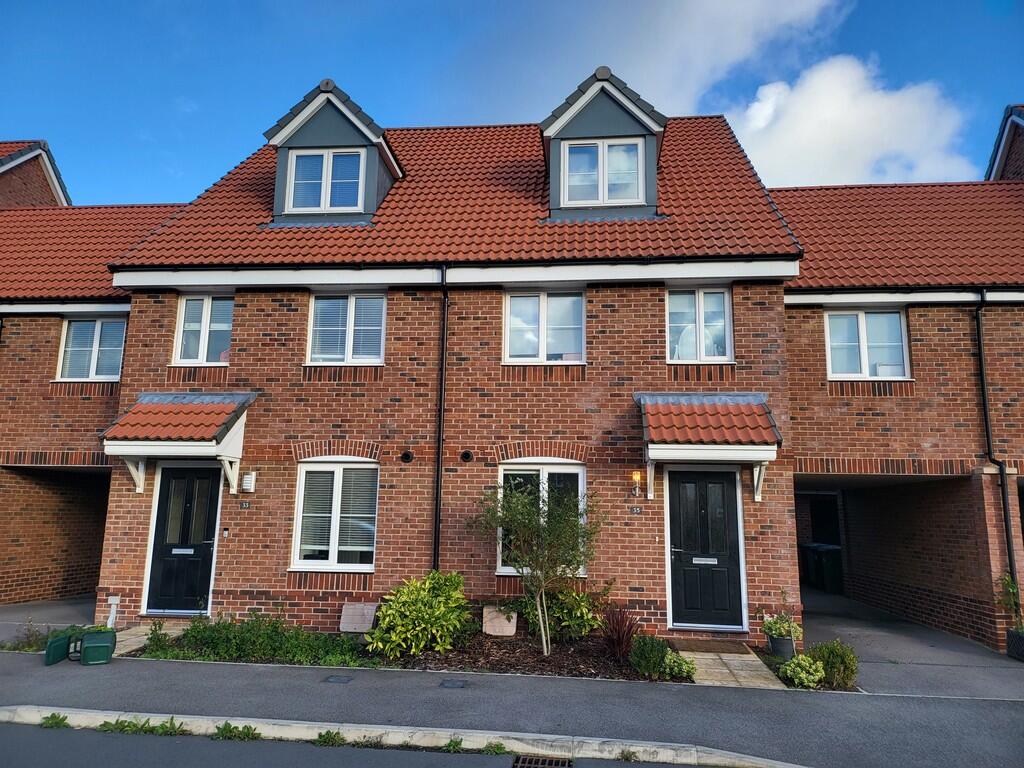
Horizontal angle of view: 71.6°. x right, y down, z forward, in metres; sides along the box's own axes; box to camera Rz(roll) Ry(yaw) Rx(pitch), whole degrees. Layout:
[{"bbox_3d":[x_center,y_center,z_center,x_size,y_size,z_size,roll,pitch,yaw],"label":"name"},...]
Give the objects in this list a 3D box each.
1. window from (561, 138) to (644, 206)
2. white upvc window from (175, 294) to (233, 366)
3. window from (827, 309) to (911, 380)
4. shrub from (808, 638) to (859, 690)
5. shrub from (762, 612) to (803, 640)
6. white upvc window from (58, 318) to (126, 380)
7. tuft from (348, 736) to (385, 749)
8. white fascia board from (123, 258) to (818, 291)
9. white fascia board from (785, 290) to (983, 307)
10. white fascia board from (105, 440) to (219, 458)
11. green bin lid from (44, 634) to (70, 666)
[{"bbox_3d":[1.415,-3.275,10.990,1.317,1.126,0.100,0,-10,5],"label":"window"},{"bbox_3d":[-4.517,-0.783,10.418,0.890,1.050,0.120,0,-10,5],"label":"white upvc window"},{"bbox_3d":[5.335,-0.576,10.657,1.190,1.080,0.100,0,-10,5],"label":"window"},{"bbox_3d":[3.317,2.854,7.333,0.500,0.432,0.480,0,-10,5],"label":"shrub"},{"bbox_3d":[3.165,2.837,8.308,0.456,0.314,0.420,0,-10,5],"label":"shrub"},{"bbox_3d":[-6.929,-0.572,11.705,1.140,1.050,0.120,0,-10,5],"label":"white upvc window"},{"bbox_3d":[-1.078,2.664,5.294,0.260,0.085,0.110,0,-10,5],"label":"tuft"},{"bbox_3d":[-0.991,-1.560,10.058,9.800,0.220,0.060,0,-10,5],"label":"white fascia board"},{"bbox_3d":[5.373,-1.265,10.411,2.880,0.130,0.060,0,-10,5],"label":"white fascia board"},{"bbox_3d":[-4.632,0.849,9.376,1.540,0.200,0.060,0,-10,5],"label":"white fascia board"},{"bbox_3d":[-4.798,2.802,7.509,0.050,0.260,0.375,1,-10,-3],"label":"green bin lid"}]

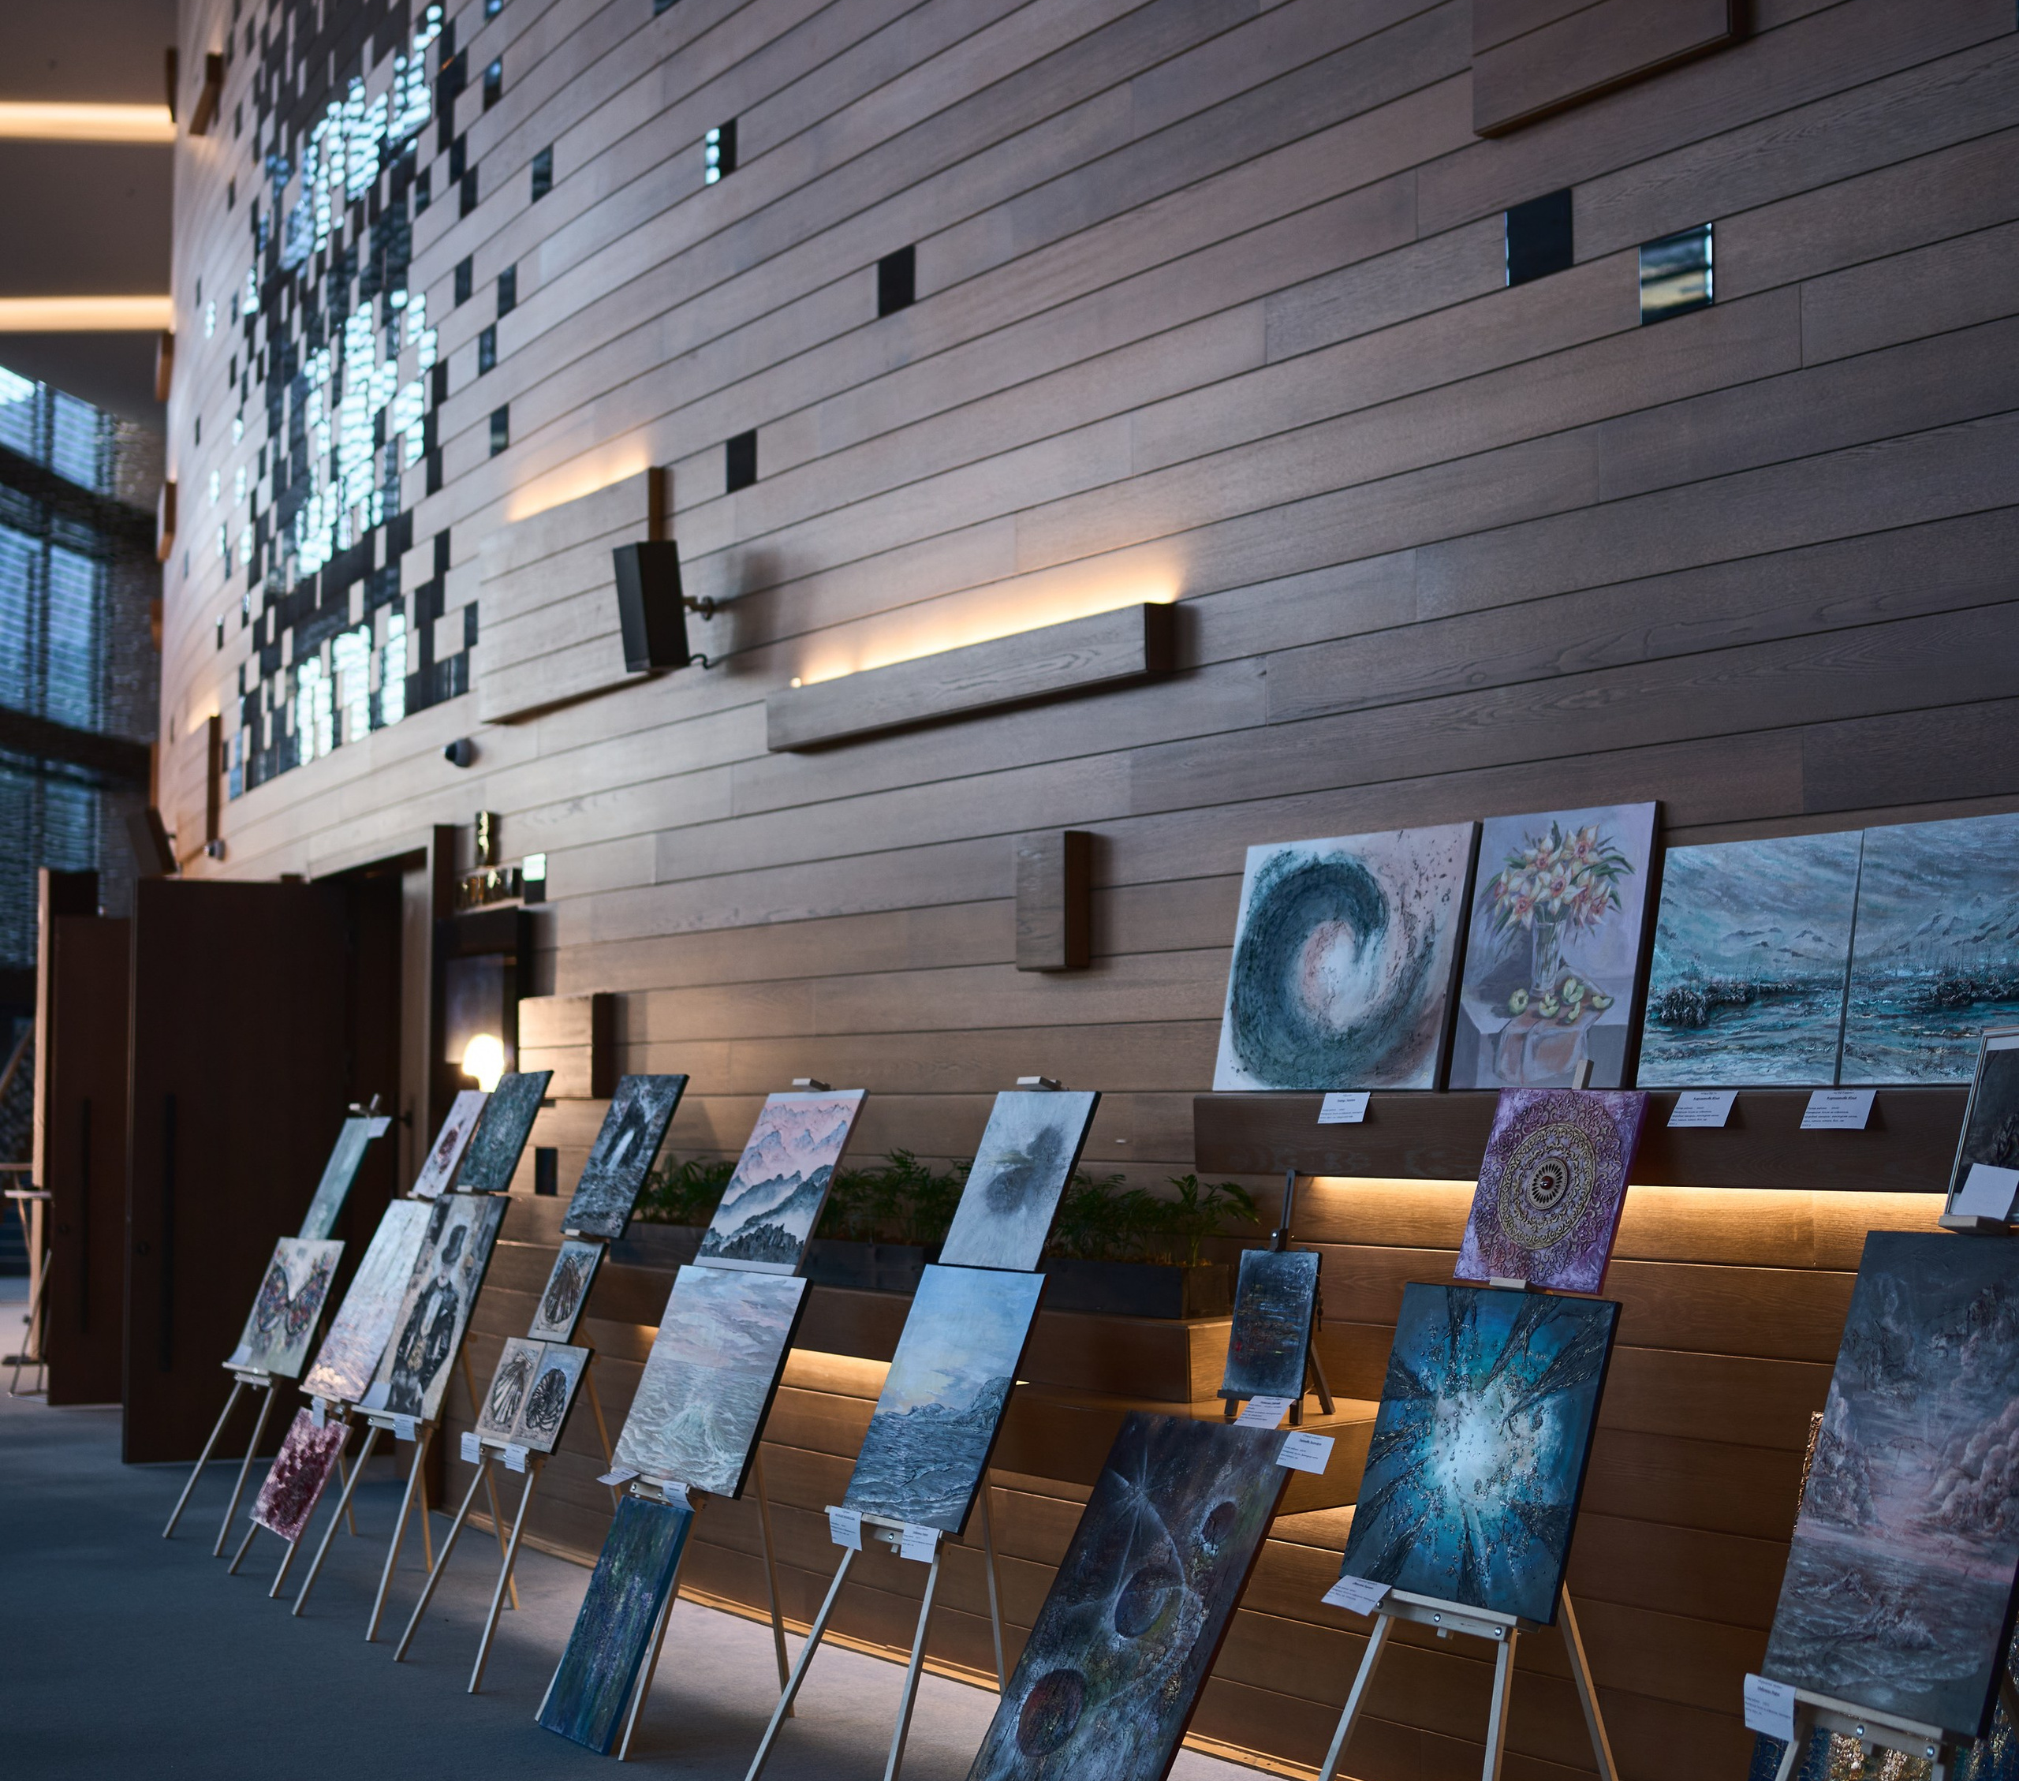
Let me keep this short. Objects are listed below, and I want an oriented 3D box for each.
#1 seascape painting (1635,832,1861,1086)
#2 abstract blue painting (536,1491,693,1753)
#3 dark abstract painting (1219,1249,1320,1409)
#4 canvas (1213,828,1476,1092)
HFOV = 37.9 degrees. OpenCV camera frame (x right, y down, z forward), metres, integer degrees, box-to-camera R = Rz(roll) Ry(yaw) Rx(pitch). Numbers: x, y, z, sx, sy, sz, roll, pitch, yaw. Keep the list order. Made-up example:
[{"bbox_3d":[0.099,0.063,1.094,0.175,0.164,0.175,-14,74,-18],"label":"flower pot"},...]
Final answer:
[{"bbox_3d":[1.452,0.145,5.745,0.030,0.490,0.500,16,-13,-32],"label":"seascape painting"},{"bbox_3d":[-0.977,1.831,7.373,0.030,0.605,0.360,27,-18,-29],"label":"abstract blue painting"},{"bbox_3d":[0.557,0.909,6.163,0.200,0.300,0.020,-4,-19,42],"label":"dark abstract painting"},{"bbox_3d":[0.761,0.168,6.719,0.030,0.595,0.790,16,-12,-32],"label":"canvas"}]

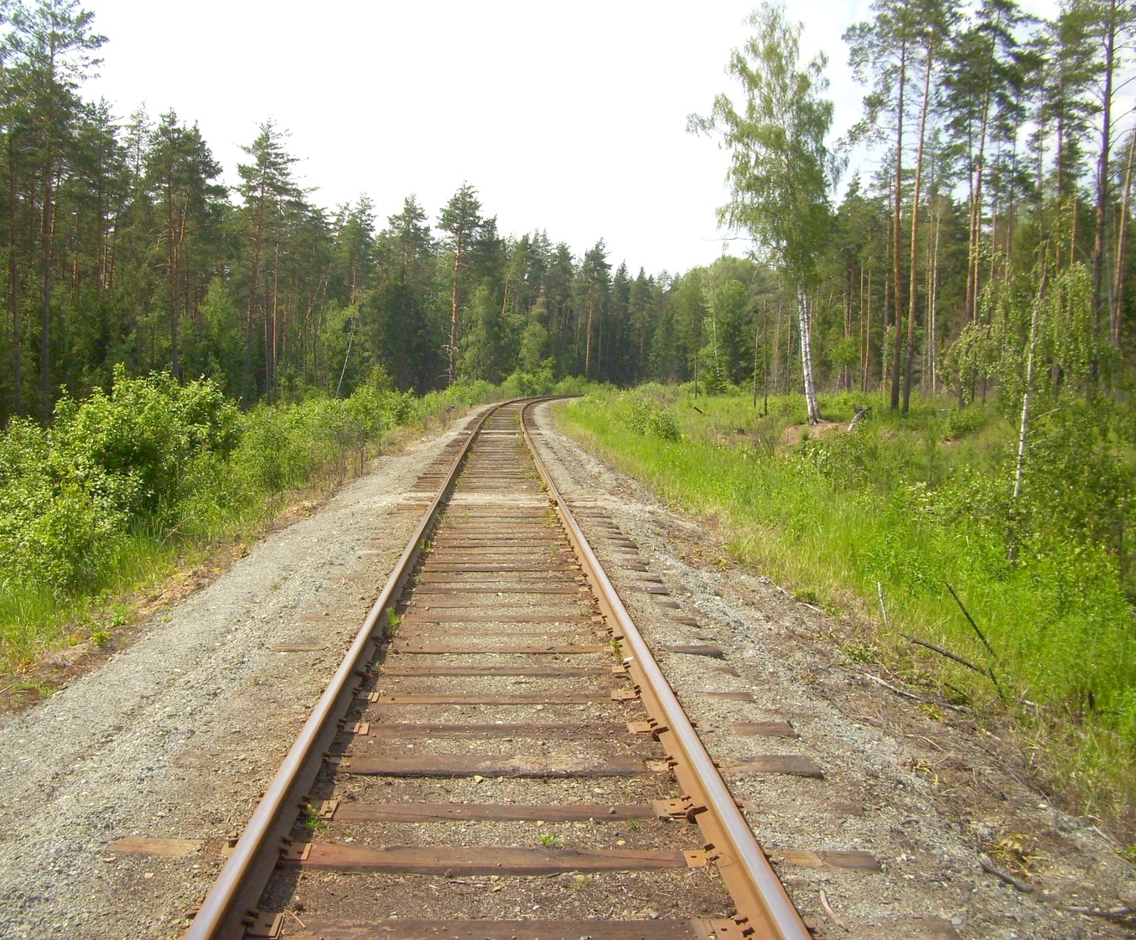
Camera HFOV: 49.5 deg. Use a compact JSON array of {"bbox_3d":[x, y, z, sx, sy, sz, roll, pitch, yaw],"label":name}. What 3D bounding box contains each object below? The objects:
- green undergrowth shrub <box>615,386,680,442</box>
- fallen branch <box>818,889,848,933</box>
[{"bbox_3d":[2.153,-1.430,33.000,1.750,1.750,1.600,1,4,-3],"label":"green undergrowth shrub"},{"bbox_3d":[0.817,1.357,3.828,0.050,0.025,0.300,1,4,-3],"label":"fallen branch"}]

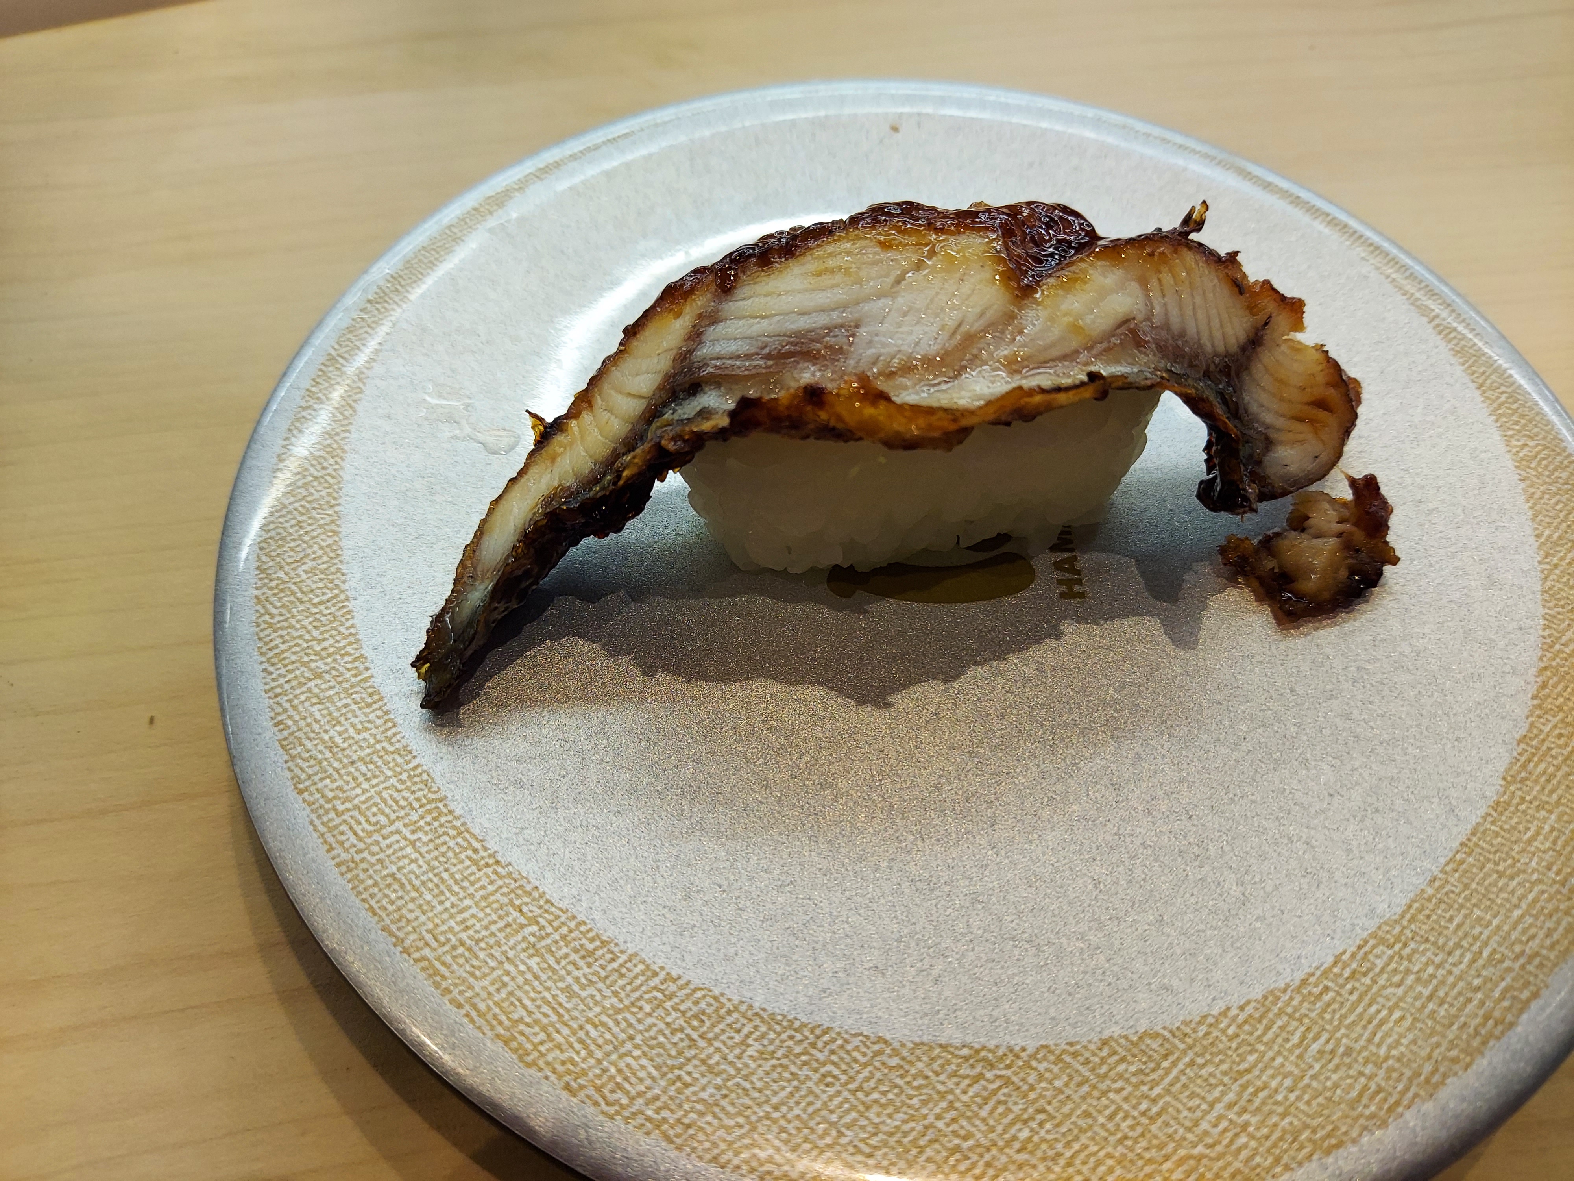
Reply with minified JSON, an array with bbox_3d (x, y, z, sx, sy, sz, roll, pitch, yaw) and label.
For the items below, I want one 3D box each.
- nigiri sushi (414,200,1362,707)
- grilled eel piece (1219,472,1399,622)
[{"bbox_3d":[0.011,-0.019,0.109,0.096,0.033,0.026,-12,58,-10],"label":"nigiri sushi"},{"bbox_3d":[0.054,-0.006,0.116,0.018,0.009,0.013,-16,59,-12],"label":"grilled eel piece"}]

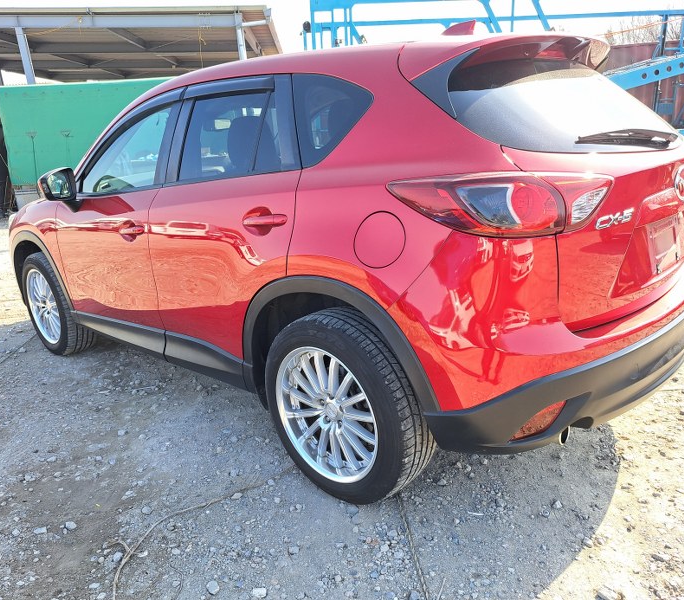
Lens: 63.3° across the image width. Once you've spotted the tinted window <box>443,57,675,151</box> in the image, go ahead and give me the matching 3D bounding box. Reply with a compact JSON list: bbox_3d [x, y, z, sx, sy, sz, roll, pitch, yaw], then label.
[{"bbox_3d":[0.876,-0.688,2.018,1.220,0.130,0.470,-19,61,-44],"label":"tinted window"}]

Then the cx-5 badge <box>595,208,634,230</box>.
[{"bbox_3d":[0.799,-0.233,1.627,0.165,0.035,0.010,-12,17,-28],"label":"cx-5 badge"}]

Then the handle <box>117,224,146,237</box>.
[{"bbox_3d":[-1.007,-0.337,2.670,0.235,0.045,0.045,11,21,41],"label":"handle"}]

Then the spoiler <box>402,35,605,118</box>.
[{"bbox_3d":[0.724,-0.859,2.108,0.350,0.270,1.240,11,21,41],"label":"spoiler"}]

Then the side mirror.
[{"bbox_3d":[-1.517,-0.624,2.965,0.140,0.185,0.200,11,21,41],"label":"side mirror"}]

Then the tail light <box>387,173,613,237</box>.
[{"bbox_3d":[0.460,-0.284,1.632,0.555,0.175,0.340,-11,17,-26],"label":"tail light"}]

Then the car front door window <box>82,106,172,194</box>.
[{"bbox_3d":[-1.135,-0.765,2.906,0.817,0.439,0.050,11,0,41],"label":"car front door window"}]

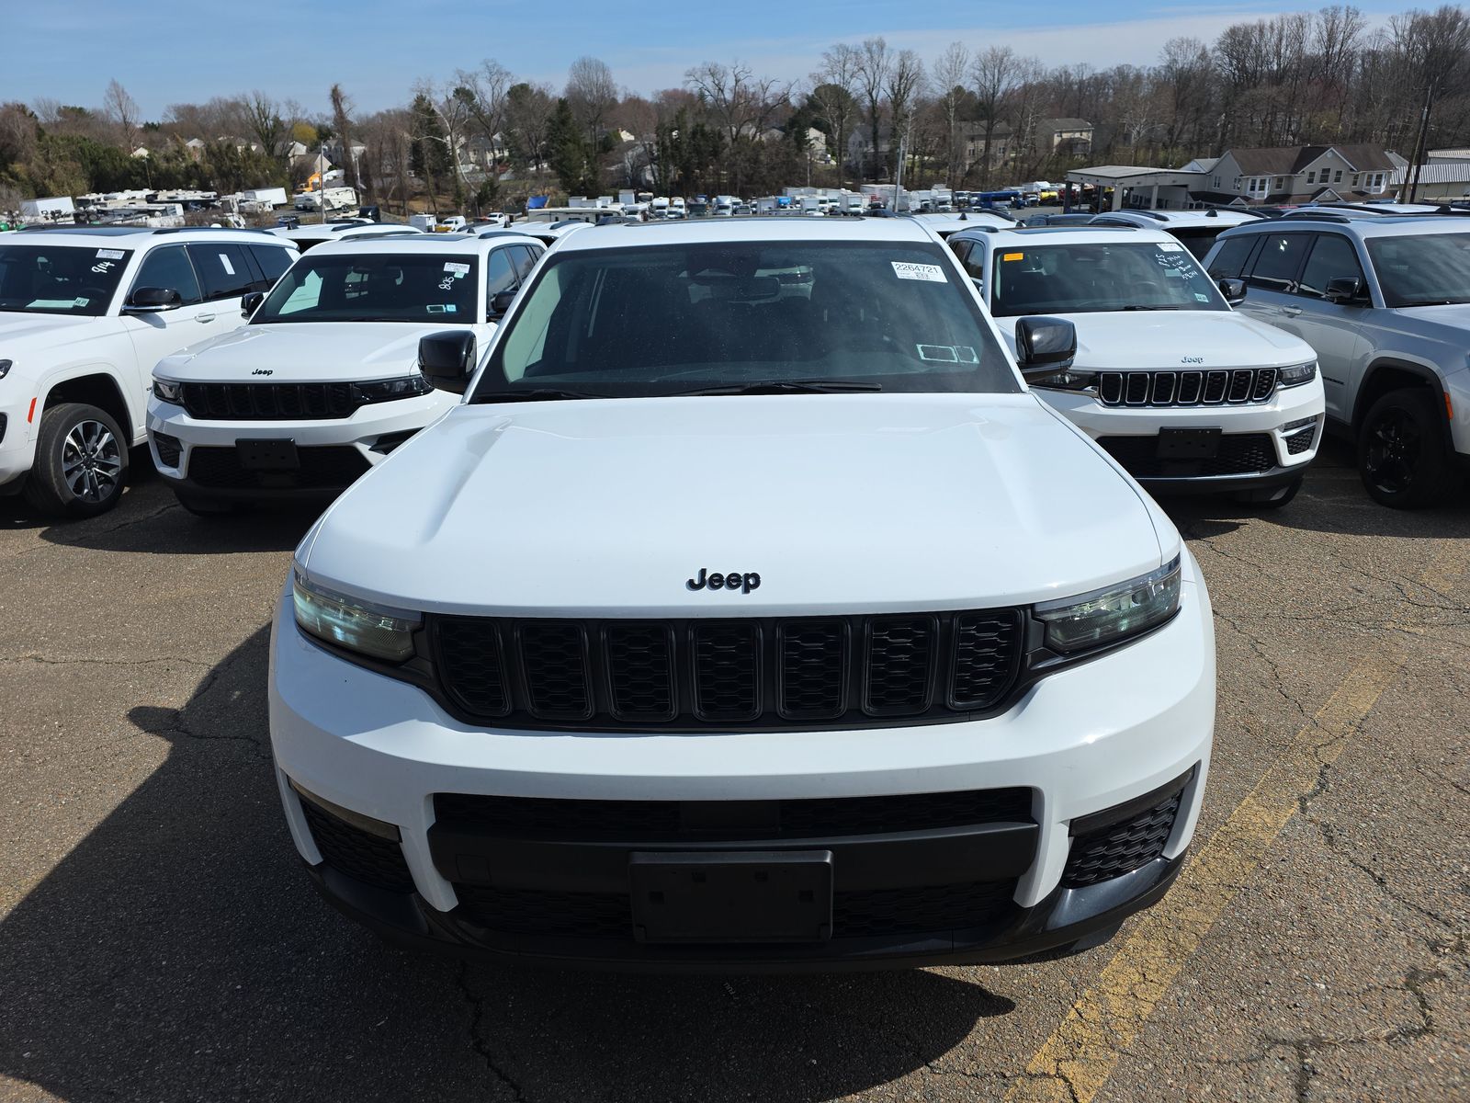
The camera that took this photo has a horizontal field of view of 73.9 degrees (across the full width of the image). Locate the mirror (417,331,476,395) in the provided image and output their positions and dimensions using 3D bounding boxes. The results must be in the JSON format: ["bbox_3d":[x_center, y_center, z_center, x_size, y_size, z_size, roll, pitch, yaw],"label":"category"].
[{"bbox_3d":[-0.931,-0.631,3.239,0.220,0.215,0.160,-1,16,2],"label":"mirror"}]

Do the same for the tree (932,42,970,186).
[{"bbox_3d":[34.742,-70.408,157.170,5.200,20.500,5.200,-1,19,0],"label":"tree"}]

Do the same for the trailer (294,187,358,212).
[{"bbox_3d":[-58.571,-50.498,140.126,9.000,3.200,2.500,-10,21,-24],"label":"trailer"}]

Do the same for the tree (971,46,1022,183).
[{"bbox_3d":[41.787,-69.278,155.876,7.200,20.500,7.200,-1,19,0],"label":"tree"}]

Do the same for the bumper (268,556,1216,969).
[{"bbox_3d":[-0.002,0.431,1.866,1.980,0.650,0.560,-1,16,2],"label":"bumper"}]

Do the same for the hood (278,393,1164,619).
[{"bbox_3d":[0.004,-0.173,2.206,1.720,0.260,1.360,-1,16,2],"label":"hood"}]

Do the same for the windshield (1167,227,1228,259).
[{"bbox_3d":[5.300,-3.379,10.824,1.200,0.420,0.300,0,19,3],"label":"windshield"}]

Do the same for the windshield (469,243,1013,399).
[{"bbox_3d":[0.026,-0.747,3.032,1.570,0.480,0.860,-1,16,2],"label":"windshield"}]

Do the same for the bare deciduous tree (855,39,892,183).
[{"bbox_3d":[22.499,-71.980,158.803,5.000,20.500,5.000,-1,19,0],"label":"bare deciduous tree"}]

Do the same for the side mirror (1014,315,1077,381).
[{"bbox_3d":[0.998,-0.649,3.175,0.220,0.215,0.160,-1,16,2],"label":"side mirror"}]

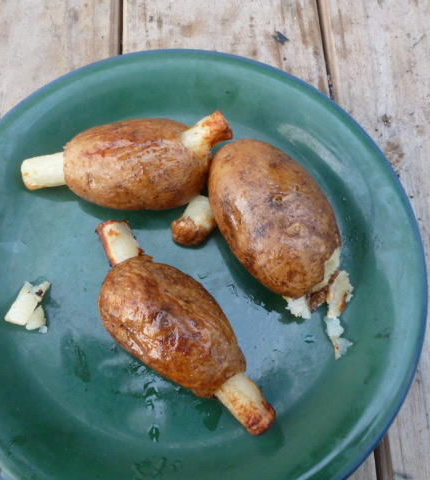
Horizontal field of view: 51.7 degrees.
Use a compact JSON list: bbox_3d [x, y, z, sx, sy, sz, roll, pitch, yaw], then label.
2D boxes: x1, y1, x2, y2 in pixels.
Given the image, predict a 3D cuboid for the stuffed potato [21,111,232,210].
[{"bbox_3d":[-0.046,-0.041,0.242,0.118,0.048,0.053,-7,74,-4],"label":"stuffed potato"}]

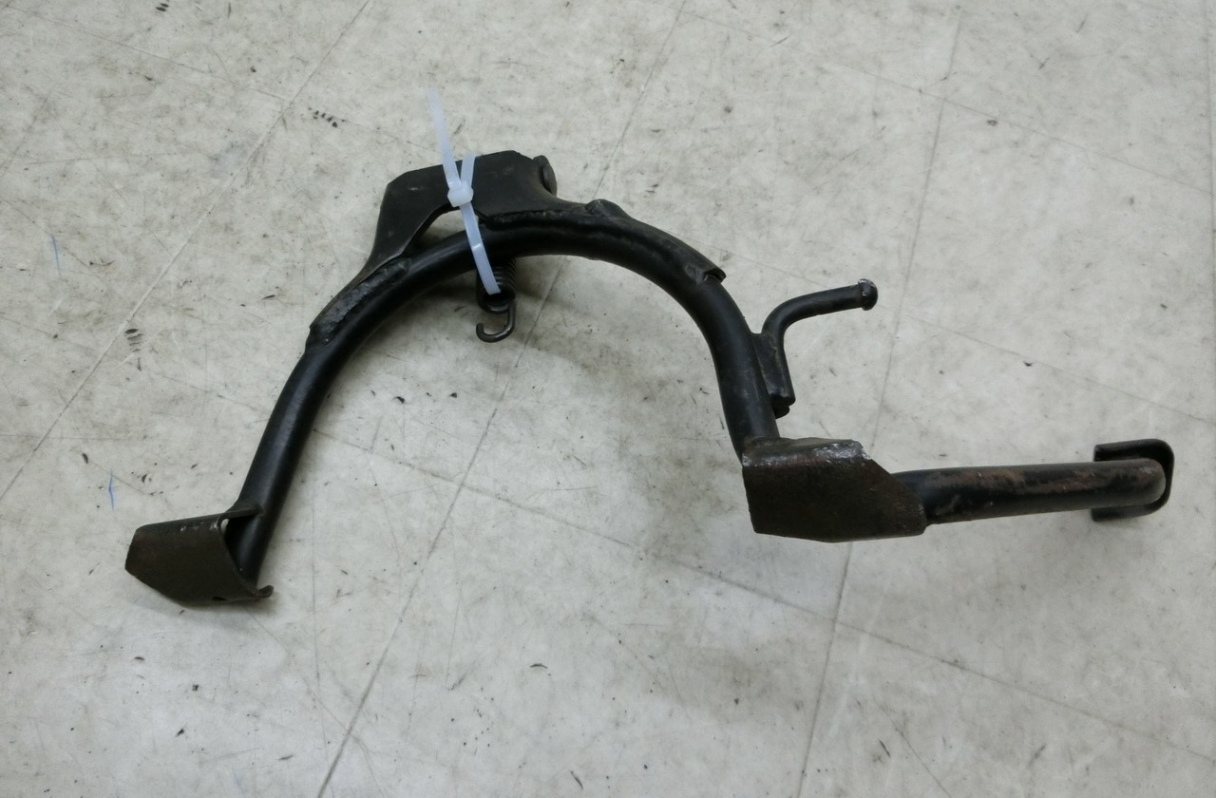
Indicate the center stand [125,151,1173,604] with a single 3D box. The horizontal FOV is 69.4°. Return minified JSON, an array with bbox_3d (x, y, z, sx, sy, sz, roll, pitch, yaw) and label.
[{"bbox_3d":[0.044,-0.033,0.458,0.547,0.116,0.245,-1,62,-9],"label":"center stand"}]

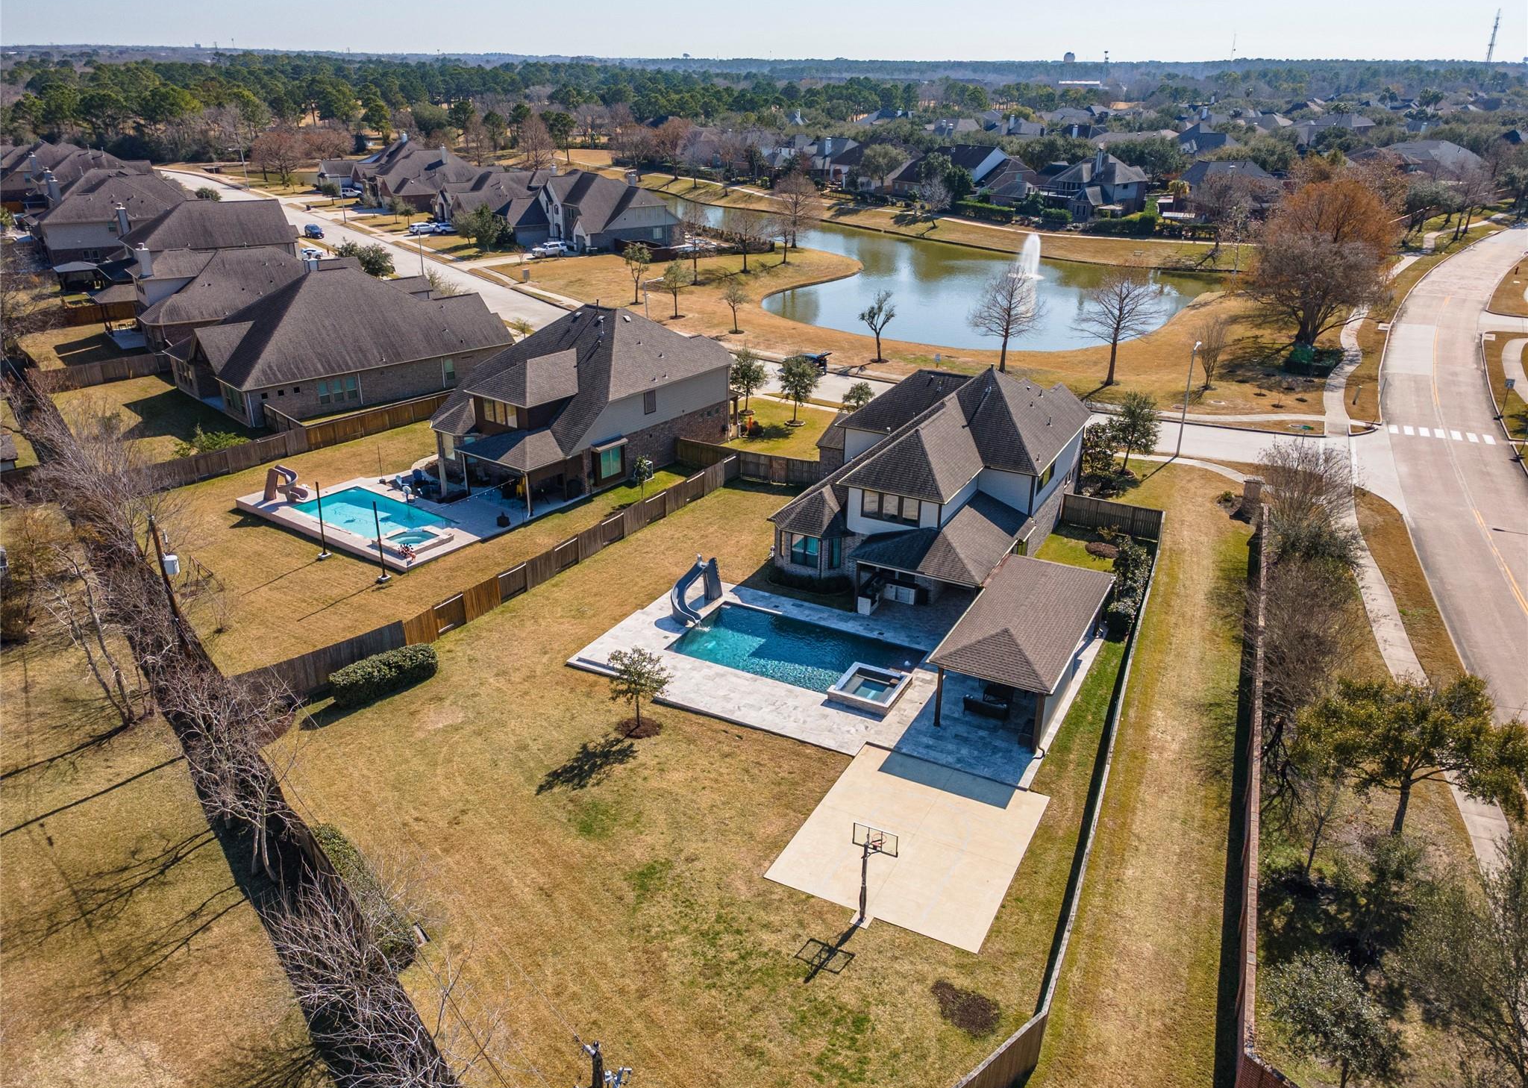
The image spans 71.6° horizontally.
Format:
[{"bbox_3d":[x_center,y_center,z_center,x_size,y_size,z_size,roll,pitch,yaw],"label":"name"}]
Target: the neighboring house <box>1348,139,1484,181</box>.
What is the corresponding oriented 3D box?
[{"bbox_3d":[197.280,-115.956,319.952,30.000,9.000,22.000,-13,28,-27],"label":"neighboring house"}]

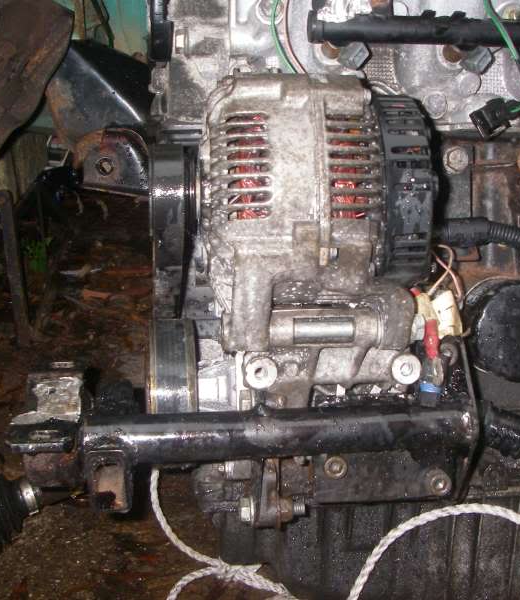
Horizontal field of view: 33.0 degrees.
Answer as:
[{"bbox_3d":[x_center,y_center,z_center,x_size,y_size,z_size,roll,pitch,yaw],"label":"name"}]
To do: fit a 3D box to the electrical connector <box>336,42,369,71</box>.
[{"bbox_3d":[0.066,-0.171,0.615,0.018,0.015,0.012,22,-10,36],"label":"electrical connector"}]

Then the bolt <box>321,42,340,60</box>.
[{"bbox_3d":[0.051,-0.180,0.635,0.015,0.015,0.012,-4,-1,-14],"label":"bolt"}]

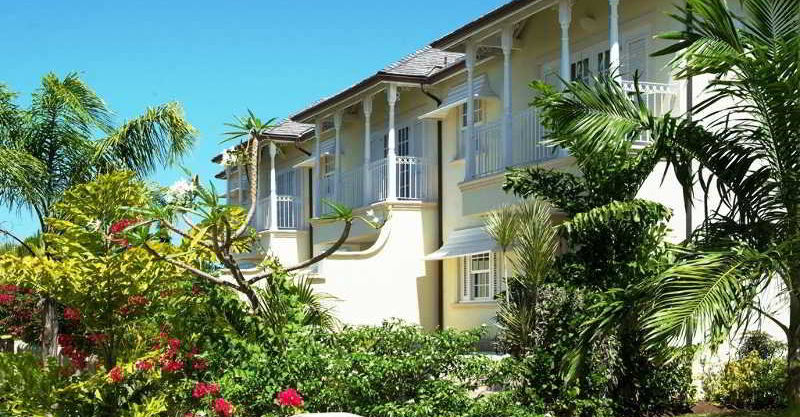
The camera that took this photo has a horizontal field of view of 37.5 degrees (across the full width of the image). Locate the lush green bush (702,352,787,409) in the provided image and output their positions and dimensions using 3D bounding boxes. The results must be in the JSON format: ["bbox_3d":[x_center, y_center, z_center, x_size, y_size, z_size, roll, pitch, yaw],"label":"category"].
[{"bbox_3d":[5.365,2.508,17.637,1.250,0.860,1.000,2,-6,-22],"label":"lush green bush"}]

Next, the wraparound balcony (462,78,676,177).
[{"bbox_3d":[2.756,-1.139,20.332,1.230,1.091,5.564,2,-6,-22],"label":"wraparound balcony"}]

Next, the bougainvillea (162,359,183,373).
[{"bbox_3d":[-2.481,1.716,12.800,0.240,0.155,0.200,1,-5,-11],"label":"bougainvillea"}]

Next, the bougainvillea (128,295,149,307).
[{"bbox_3d":[-2.662,0.947,12.000,0.200,0.125,0.160,0,-5,0],"label":"bougainvillea"}]

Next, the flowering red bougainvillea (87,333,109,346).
[{"bbox_3d":[-3.593,1.556,14.000,0.260,0.145,0.180,0,-5,0],"label":"flowering red bougainvillea"}]

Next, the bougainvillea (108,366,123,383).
[{"bbox_3d":[-2.534,1.479,10.500,0.130,0.160,0.130,0,-5,0],"label":"bougainvillea"}]

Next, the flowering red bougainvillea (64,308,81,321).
[{"bbox_3d":[-4.167,1.349,15.000,0.200,0.180,0.170,0,-5,0],"label":"flowering red bougainvillea"}]

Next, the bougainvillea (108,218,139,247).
[{"bbox_3d":[-2.697,0.234,11.500,0.290,0.290,0.220,0,-5,0],"label":"bougainvillea"}]

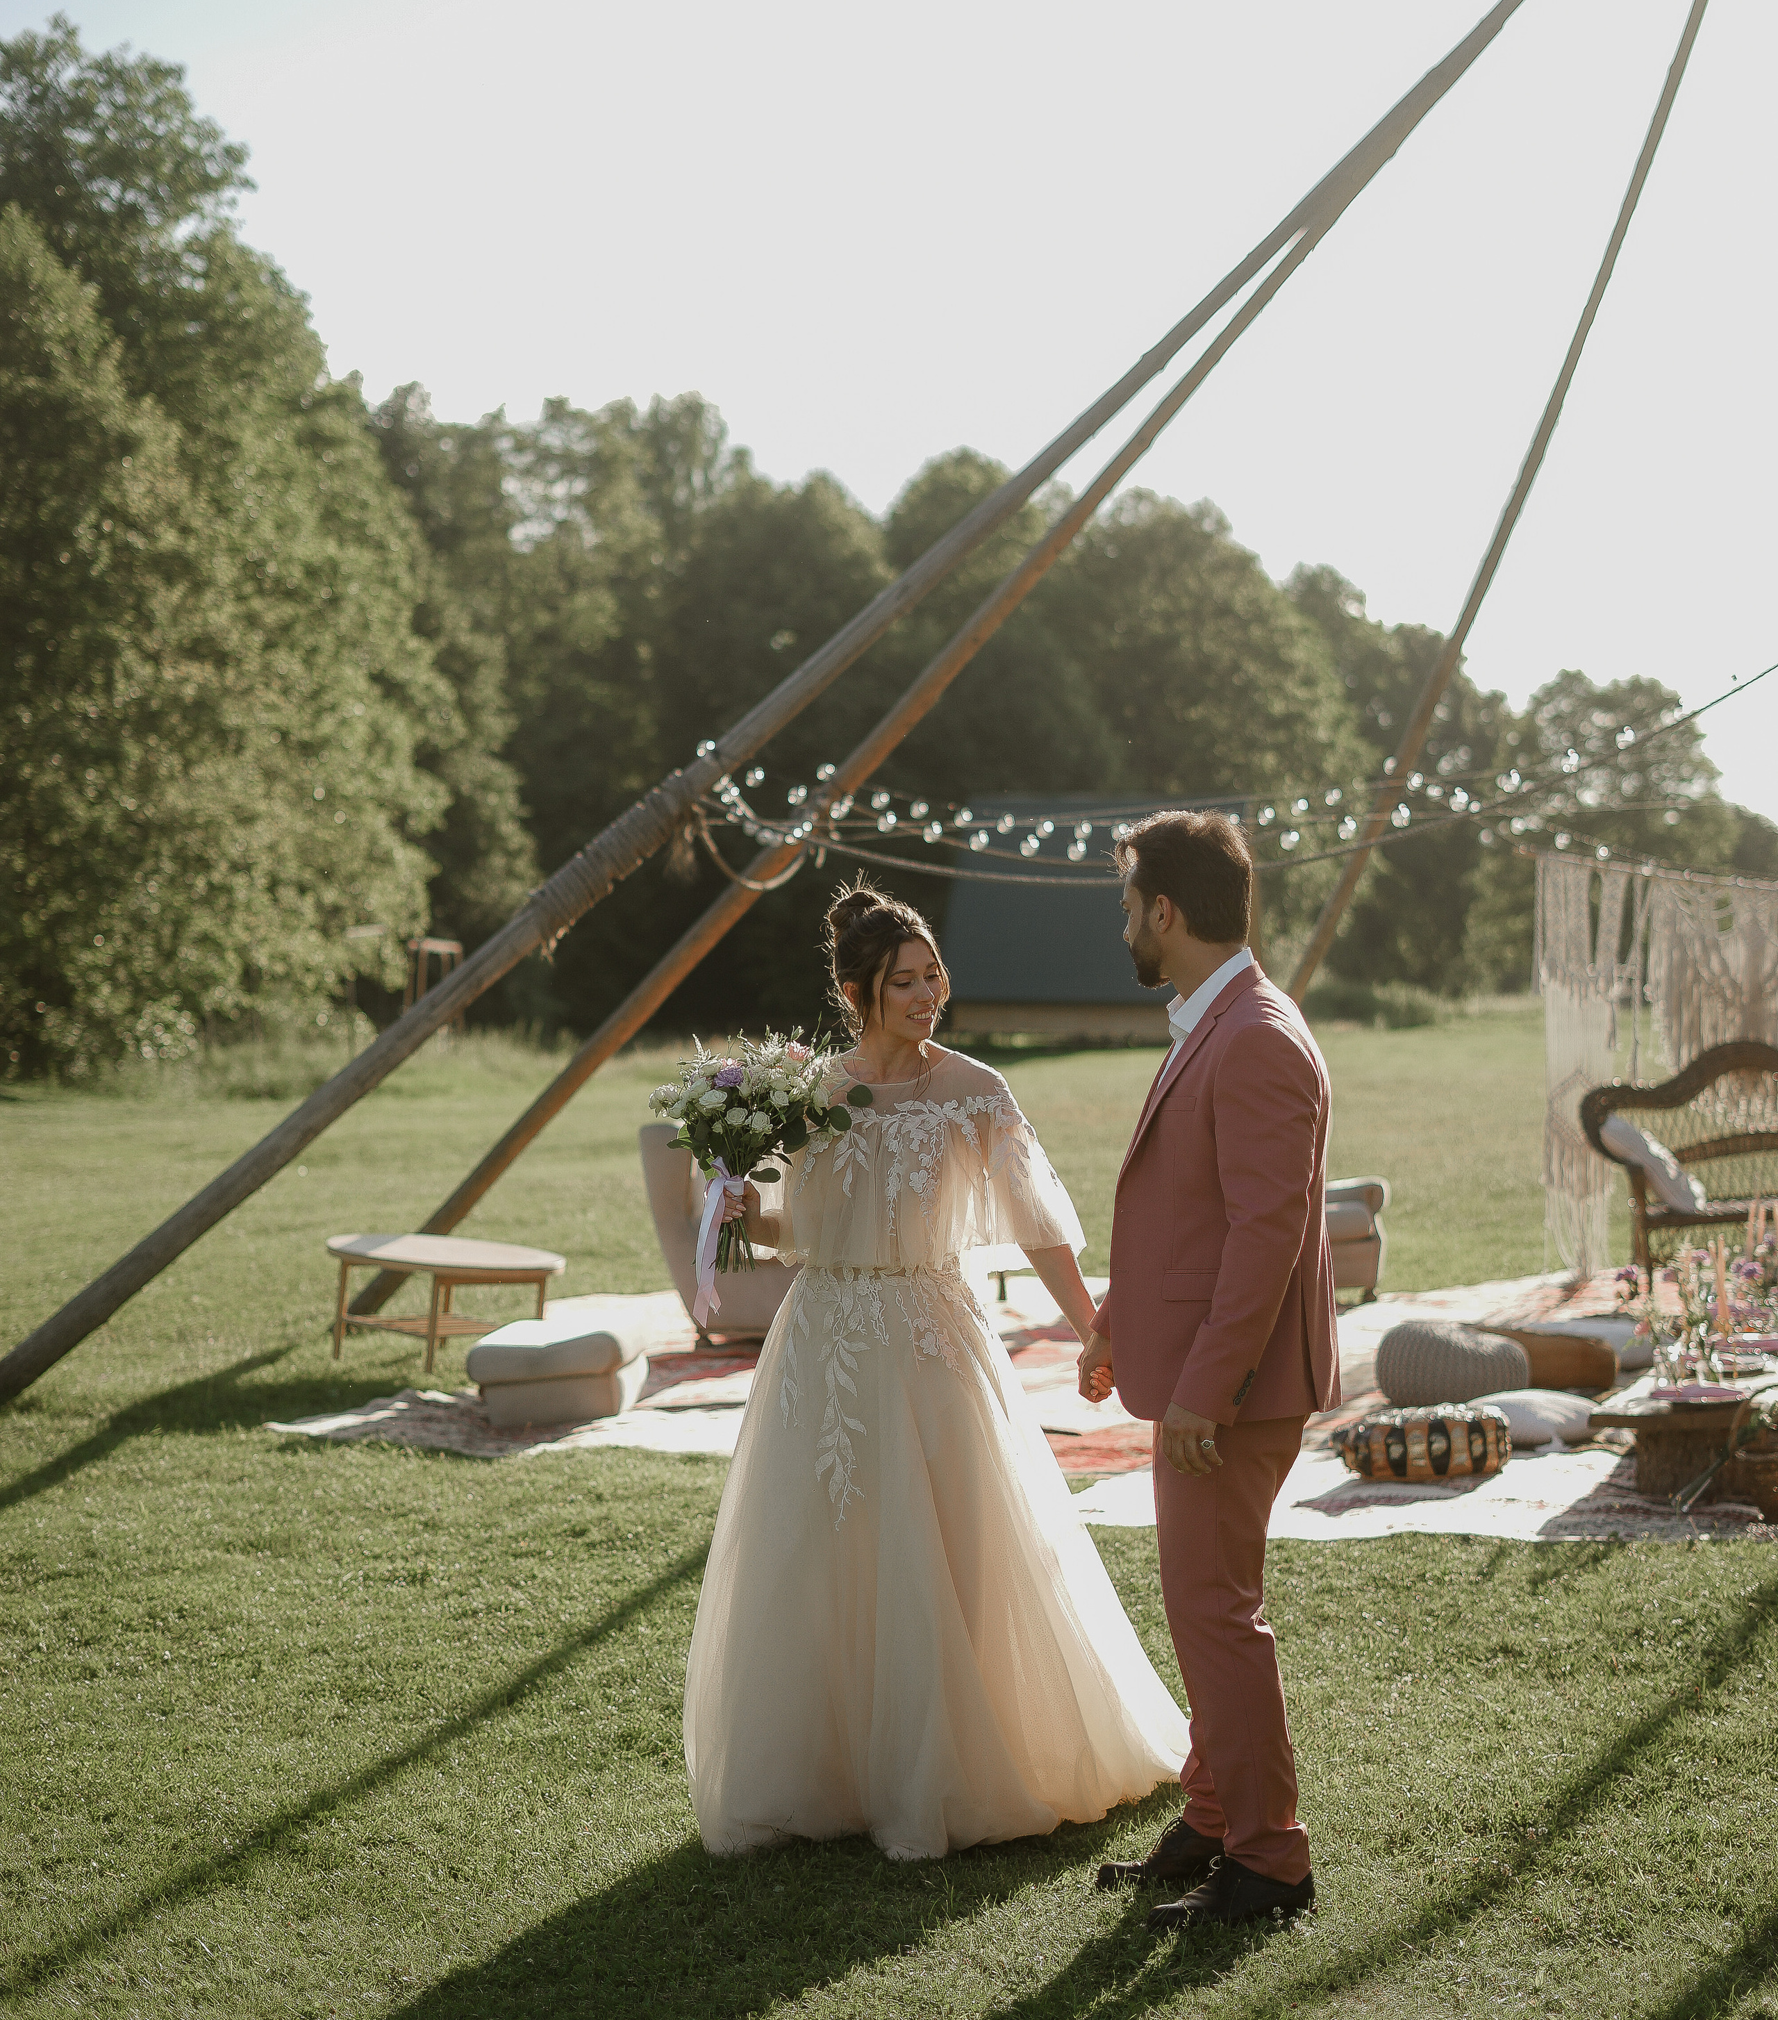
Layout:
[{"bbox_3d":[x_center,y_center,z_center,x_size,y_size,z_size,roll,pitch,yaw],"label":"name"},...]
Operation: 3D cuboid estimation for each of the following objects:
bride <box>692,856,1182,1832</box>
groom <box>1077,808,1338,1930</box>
[{"bbox_3d":[0.100,0.604,6.763,0.950,1.670,0.900,0,1,12],"label":"bride"},{"bbox_3d":[0.520,0.562,6.062,0.430,1.780,0.550,0,1,-18],"label":"groom"}]

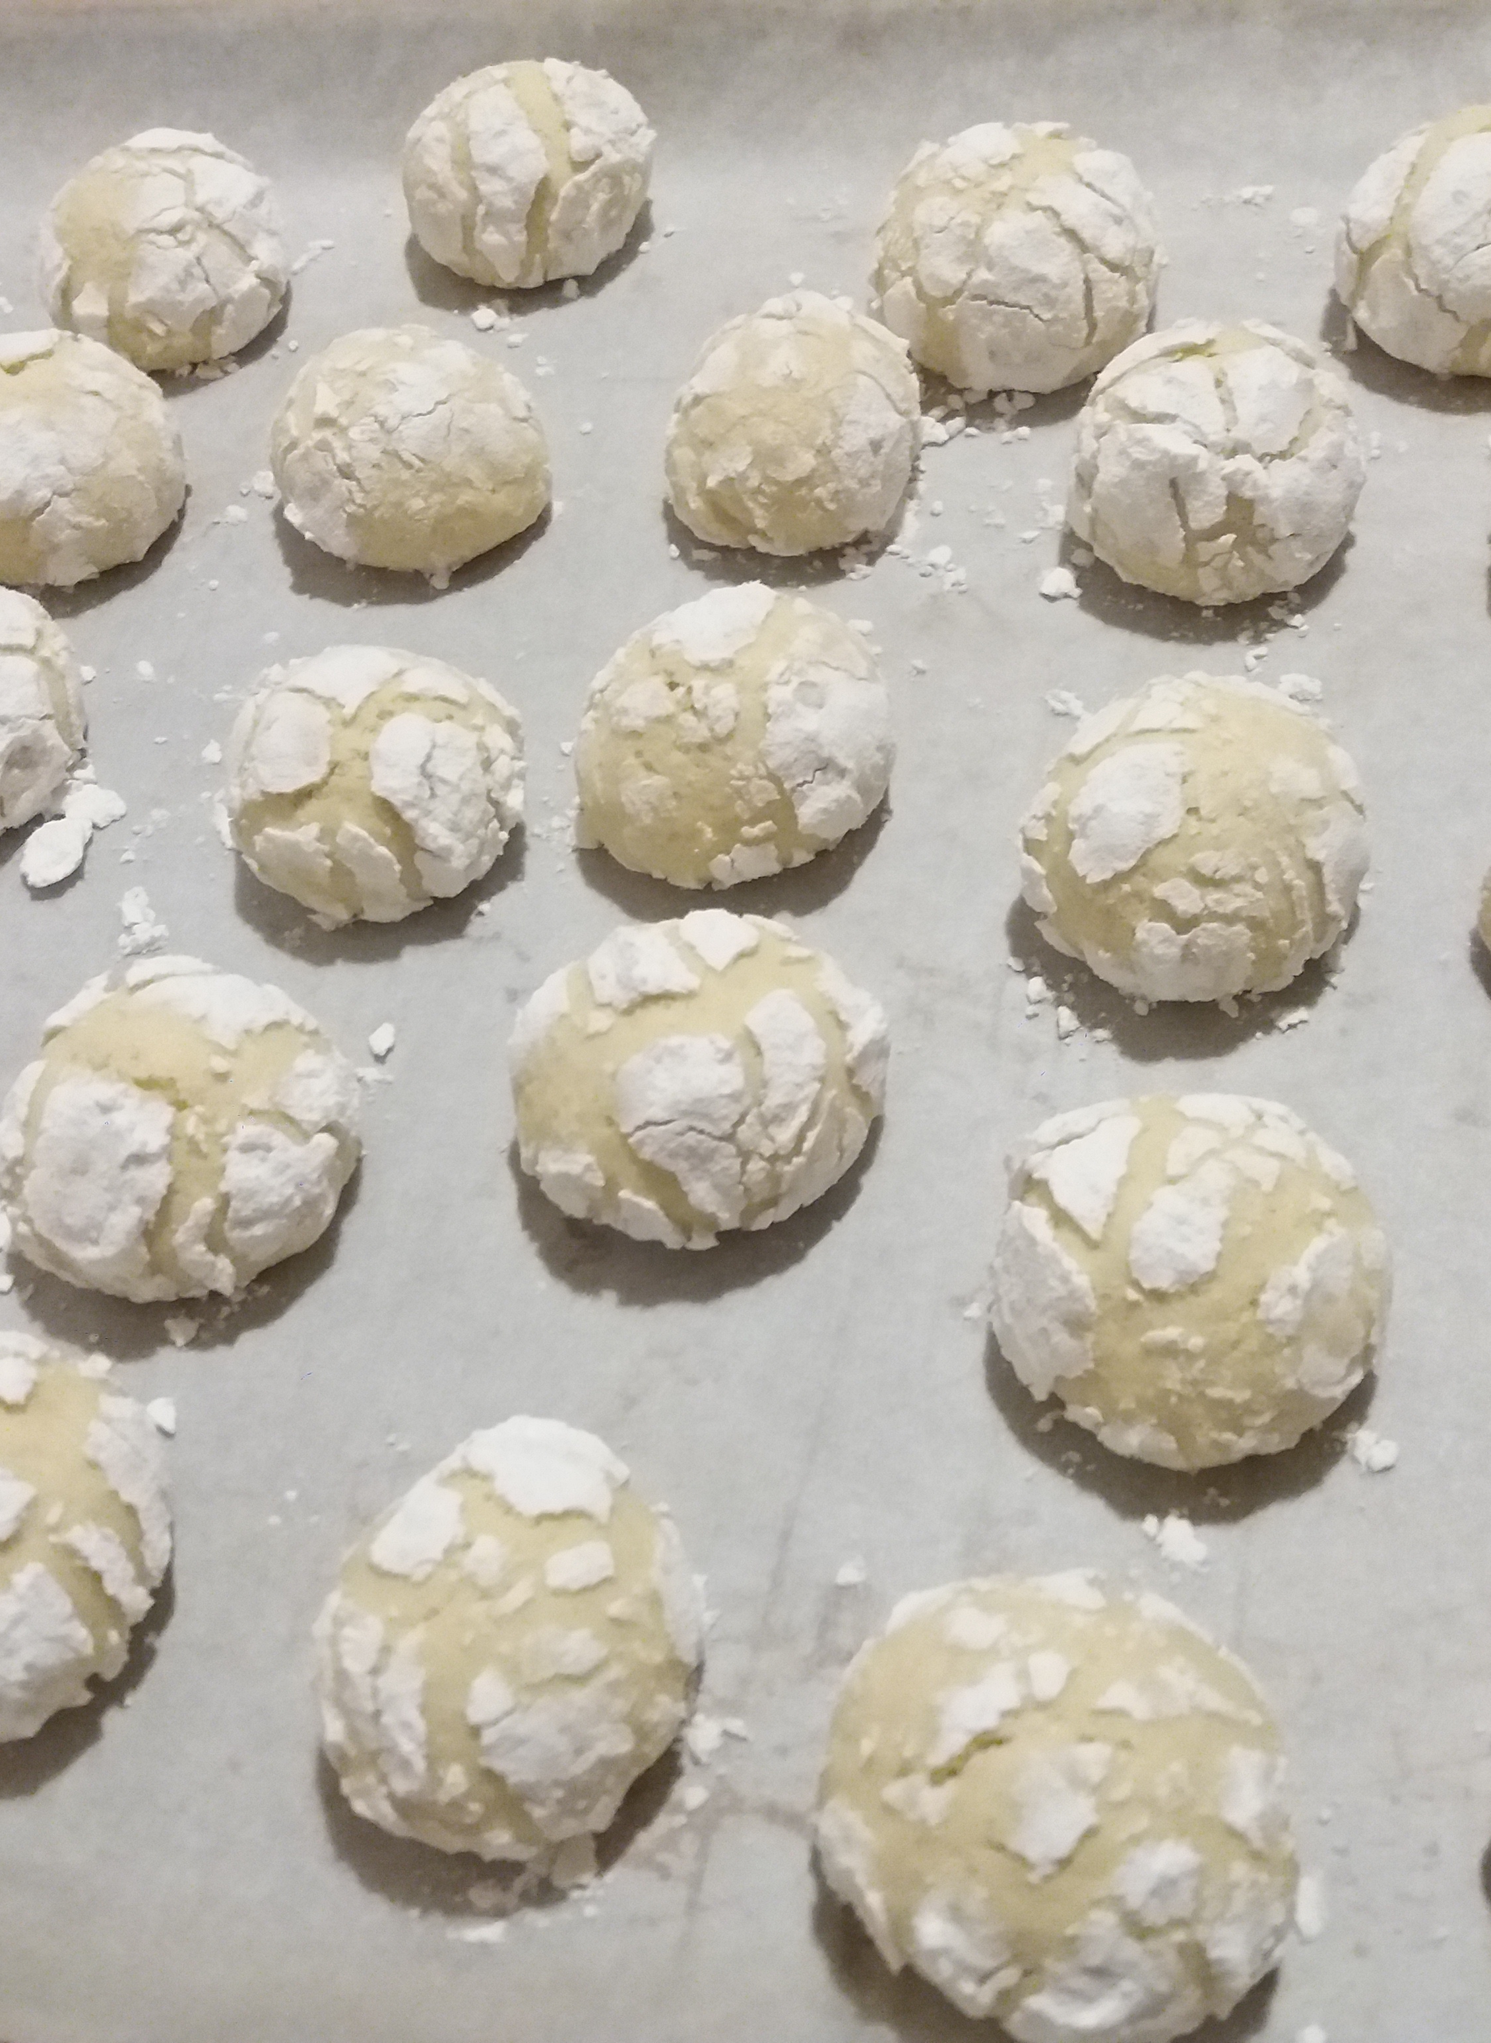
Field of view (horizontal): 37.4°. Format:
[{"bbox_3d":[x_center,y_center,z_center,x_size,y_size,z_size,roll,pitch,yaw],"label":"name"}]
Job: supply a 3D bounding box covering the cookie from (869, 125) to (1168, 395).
[{"bbox_3d":[0.042,-0.121,0.347,0.045,0.036,0.044,-1,53,7],"label":"cookie"}]

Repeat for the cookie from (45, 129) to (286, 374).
[{"bbox_3d":[-0.100,-0.133,0.378,0.042,0.034,0.043,-20,53,-7],"label":"cookie"}]

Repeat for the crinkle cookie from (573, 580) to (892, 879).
[{"bbox_3d":[-0.002,-0.039,0.294,0.043,0.033,0.043,-10,53,1],"label":"crinkle cookie"}]

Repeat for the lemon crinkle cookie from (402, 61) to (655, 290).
[{"bbox_3d":[-0.038,-0.146,0.379,0.043,0.032,0.043,-12,53,-1],"label":"lemon crinkle cookie"}]

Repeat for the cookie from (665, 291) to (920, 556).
[{"bbox_3d":[0.007,-0.096,0.343,0.041,0.031,0.041,-6,53,3],"label":"cookie"}]

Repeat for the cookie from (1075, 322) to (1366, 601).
[{"bbox_3d":[0.067,-0.080,0.315,0.042,0.033,0.044,4,54,11],"label":"cookie"}]

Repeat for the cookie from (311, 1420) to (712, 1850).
[{"bbox_3d":[-0.024,0.061,0.223,0.039,0.032,0.045,-28,55,-13],"label":"cookie"}]

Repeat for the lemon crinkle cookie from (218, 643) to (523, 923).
[{"bbox_3d":[-0.053,-0.035,0.307,0.042,0.029,0.042,-4,53,5],"label":"lemon crinkle cookie"}]

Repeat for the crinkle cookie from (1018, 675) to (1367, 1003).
[{"bbox_3d":[0.056,-0.024,0.274,0.043,0.033,0.043,4,54,11],"label":"crinkle cookie"}]

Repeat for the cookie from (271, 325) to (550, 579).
[{"bbox_3d":[-0.054,-0.093,0.350,0.044,0.030,0.044,-16,53,-4],"label":"cookie"}]

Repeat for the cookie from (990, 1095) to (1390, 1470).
[{"bbox_3d":[0.048,0.027,0.238,0.042,0.032,0.042,5,54,12],"label":"cookie"}]

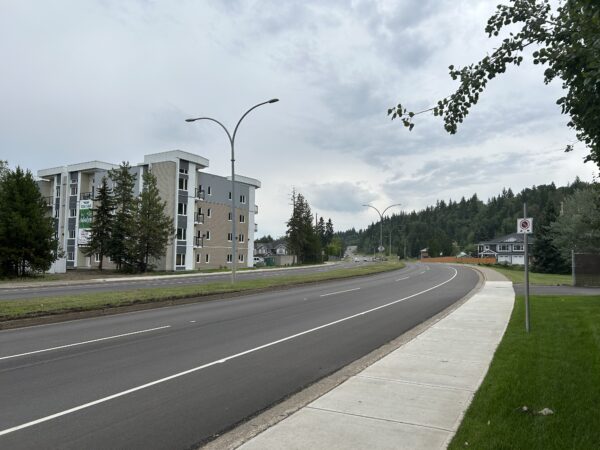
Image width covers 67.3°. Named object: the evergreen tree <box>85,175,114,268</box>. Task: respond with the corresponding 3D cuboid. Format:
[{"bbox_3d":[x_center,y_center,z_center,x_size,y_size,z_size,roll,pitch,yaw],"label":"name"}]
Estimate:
[{"bbox_3d":[-22.243,-0.140,50.630,3.400,10.643,3.400,3,-5,-24],"label":"evergreen tree"}]

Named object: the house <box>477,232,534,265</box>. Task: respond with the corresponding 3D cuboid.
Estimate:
[{"bbox_3d":[53.524,6.146,117.313,15.000,8.268,11.500,-1,-5,20],"label":"house"}]

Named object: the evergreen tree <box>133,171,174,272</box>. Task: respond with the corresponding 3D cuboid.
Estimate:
[{"bbox_3d":[-16.183,-0.380,48.950,4.500,11.112,4.500,2,-5,-18],"label":"evergreen tree"}]

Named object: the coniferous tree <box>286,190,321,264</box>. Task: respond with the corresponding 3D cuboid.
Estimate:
[{"bbox_3d":[0.556,0.623,100.236,6.800,16.629,6.400,1,-4,0],"label":"coniferous tree"}]

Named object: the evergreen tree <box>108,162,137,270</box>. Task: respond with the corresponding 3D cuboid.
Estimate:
[{"bbox_3d":[-20.019,-0.872,50.688,3.600,12.248,3.600,2,-5,-22],"label":"evergreen tree"}]

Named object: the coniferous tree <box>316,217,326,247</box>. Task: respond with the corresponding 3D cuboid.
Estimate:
[{"bbox_3d":[6.586,4.365,138.068,3.000,13.638,3.000,1,-4,3],"label":"coniferous tree"}]

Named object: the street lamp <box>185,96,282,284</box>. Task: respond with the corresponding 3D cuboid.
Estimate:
[{"bbox_3d":[-4.458,-1.779,27.707,7.341,10.843,0.400,-2,-5,31],"label":"street lamp"}]

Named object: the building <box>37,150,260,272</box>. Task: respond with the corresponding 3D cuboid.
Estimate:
[{"bbox_3d":[-21.782,-0.723,66.925,25.113,14.260,19.416,-1,-5,25],"label":"building"}]

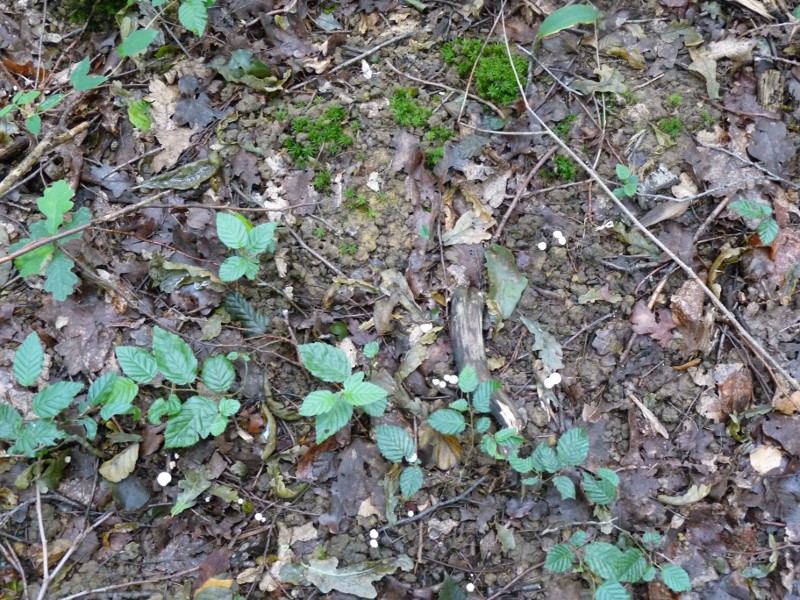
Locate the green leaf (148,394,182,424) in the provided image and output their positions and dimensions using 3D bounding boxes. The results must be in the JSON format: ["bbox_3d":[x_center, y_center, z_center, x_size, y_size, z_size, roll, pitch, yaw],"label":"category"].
[{"bbox_3d":[-0.232,0.108,1.092,0.030,0.013,0.034,24,60,15],"label":"green leaf"}]

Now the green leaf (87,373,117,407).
[{"bbox_3d":[-0.305,0.092,1.138,0.022,0.012,0.041,28,67,13],"label":"green leaf"}]

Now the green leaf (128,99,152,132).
[{"bbox_3d":[-0.333,-0.237,1.422,0.032,0.012,0.049,-8,66,-3],"label":"green leaf"}]

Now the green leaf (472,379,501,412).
[{"bbox_3d":[0.085,0.094,1.088,0.024,0.012,0.040,23,60,14],"label":"green leaf"}]

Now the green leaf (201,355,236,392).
[{"bbox_3d":[-0.189,0.077,1.157,0.035,0.012,0.041,-8,64,-4],"label":"green leaf"}]

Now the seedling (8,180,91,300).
[{"bbox_3d":[-0.375,-0.064,1.196,0.085,0.060,0.115,0,53,0],"label":"seedling"}]

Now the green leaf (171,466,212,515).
[{"bbox_3d":[-0.219,0.198,1.157,0.032,0.012,0.062,22,60,14],"label":"green leaf"}]

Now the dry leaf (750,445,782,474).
[{"bbox_3d":[0.413,0.180,1.253,0.037,0.010,0.035,7,65,3],"label":"dry leaf"}]

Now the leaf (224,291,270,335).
[{"bbox_3d":[-0.170,0.014,1.227,0.029,0.010,0.069,-40,70,-17],"label":"leaf"}]

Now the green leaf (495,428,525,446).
[{"bbox_3d":[0.107,0.134,1.082,0.029,0.013,0.019,9,58,6],"label":"green leaf"}]

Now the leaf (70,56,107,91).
[{"bbox_3d":[-0.395,-0.285,1.414,0.046,0.022,0.054,25,60,15],"label":"leaf"}]

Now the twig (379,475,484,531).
[{"bbox_3d":[0.037,0.213,1.147,0.126,0.012,0.015,-24,60,-15],"label":"twig"}]

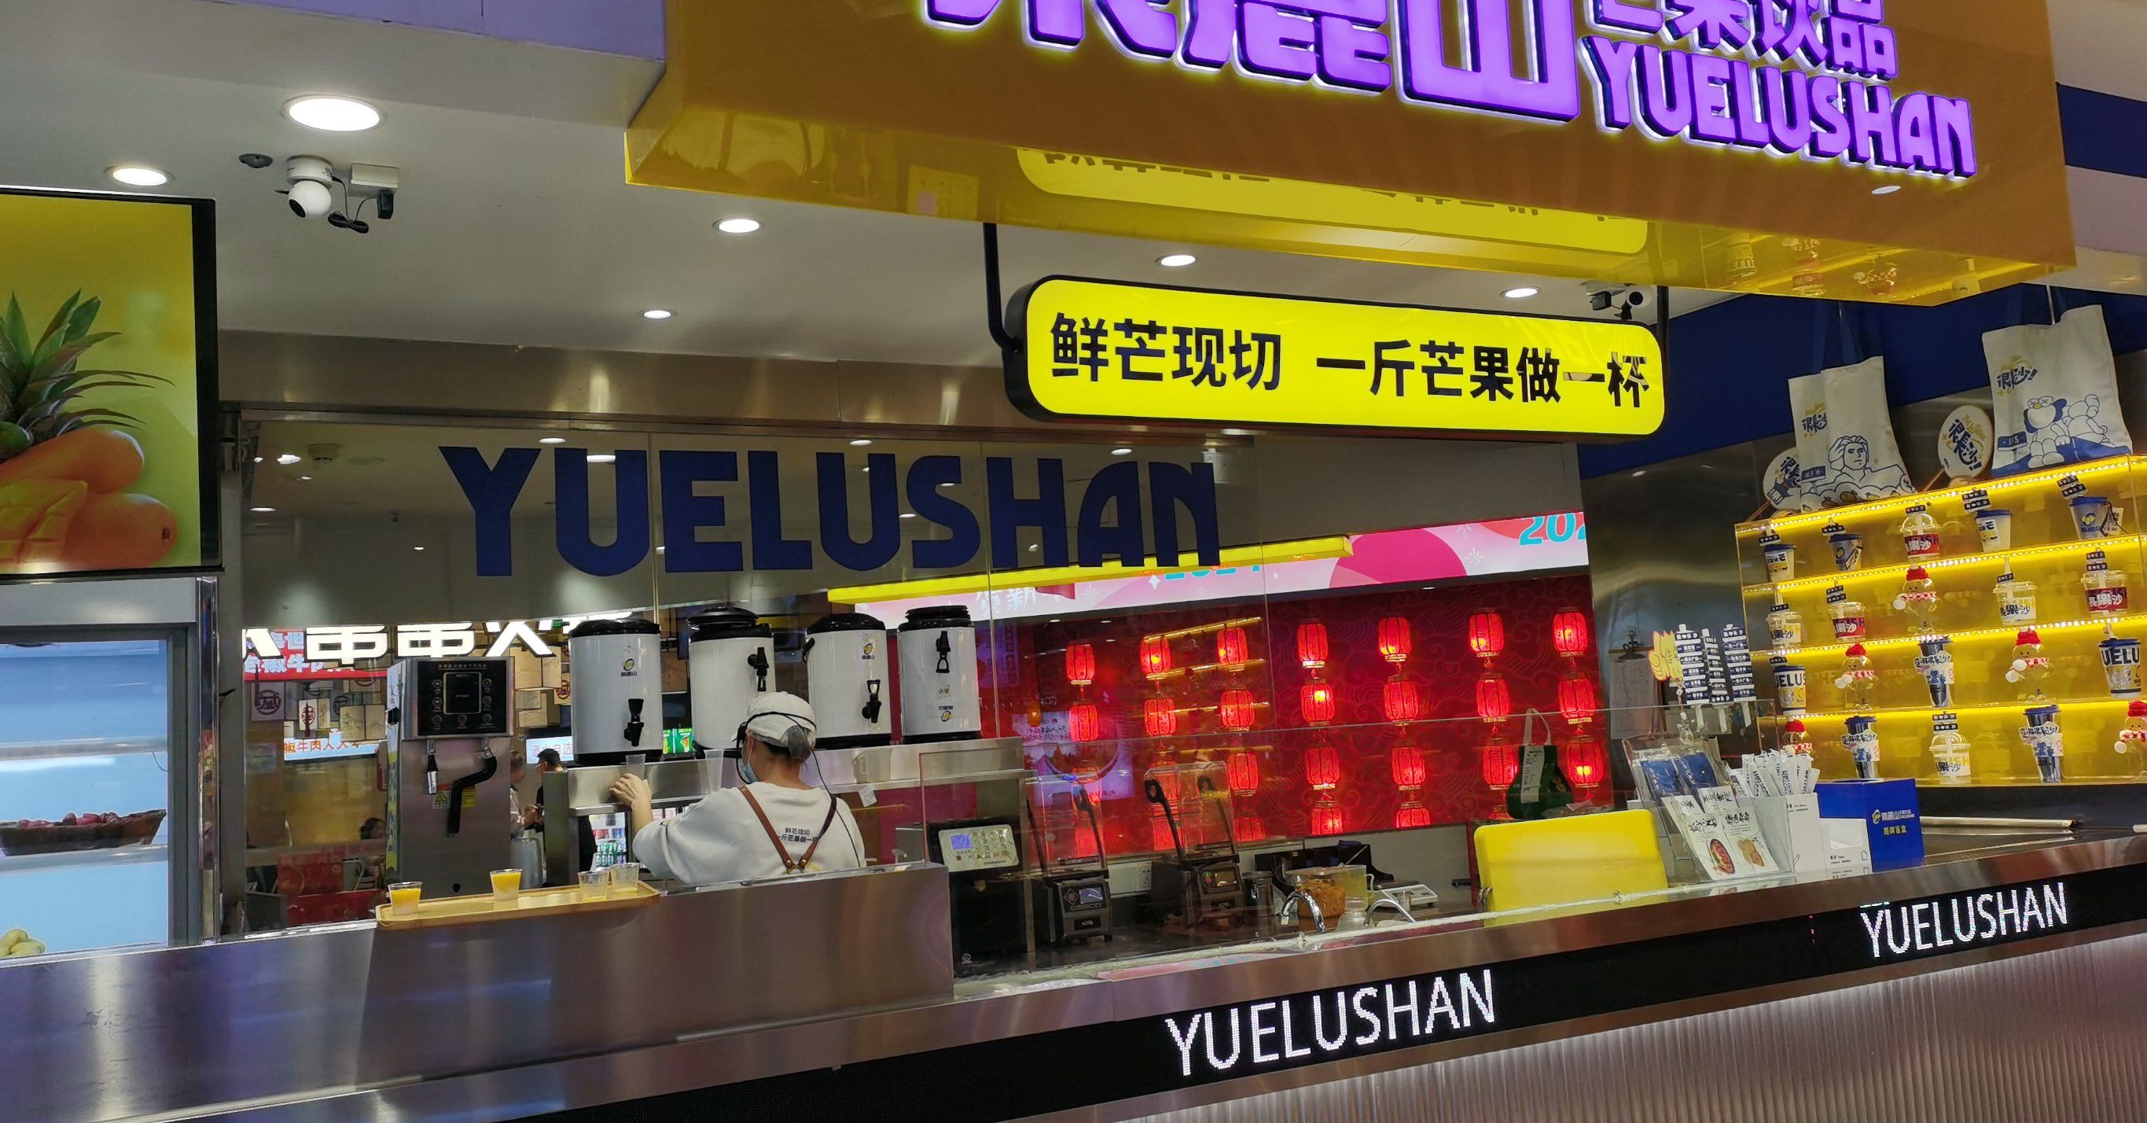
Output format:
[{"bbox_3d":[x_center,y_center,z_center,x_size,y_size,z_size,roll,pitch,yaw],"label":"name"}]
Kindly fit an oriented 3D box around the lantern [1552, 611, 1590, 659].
[{"bbox_3d":[3.027,0.443,9.800,0.210,0.290,0.210,-7,-7,29],"label":"lantern"}]

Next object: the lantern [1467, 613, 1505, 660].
[{"bbox_3d":[2.712,0.480,10.600,0.240,0.335,0.240,-6,-6,19],"label":"lantern"}]

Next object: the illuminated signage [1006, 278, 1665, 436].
[{"bbox_3d":[0.774,-0.501,4.220,2.049,0.335,0.110,-1,-7,-28],"label":"illuminated signage"}]

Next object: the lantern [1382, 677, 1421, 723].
[{"bbox_3d":[2.095,0.878,10.300,0.210,0.290,0.210,-7,-7,29],"label":"lantern"}]

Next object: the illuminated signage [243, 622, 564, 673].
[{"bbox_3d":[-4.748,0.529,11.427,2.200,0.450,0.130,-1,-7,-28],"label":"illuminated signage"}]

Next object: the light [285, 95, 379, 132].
[{"bbox_3d":[-1.538,-0.929,3.353,0.190,0.030,0.190,0,-7,-27],"label":"light"}]

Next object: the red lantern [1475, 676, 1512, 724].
[{"bbox_3d":[2.606,0.855,10.020,0.210,0.290,0.210,-7,-7,29],"label":"red lantern"}]

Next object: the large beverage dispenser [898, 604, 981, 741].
[{"bbox_3d":[-0.425,0.359,5.207,0.260,0.420,0.310,-3,-6,-12],"label":"large beverage dispenser"}]

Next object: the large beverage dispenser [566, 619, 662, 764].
[{"bbox_3d":[-1.413,0.400,5.014,0.280,0.435,0.325,0,-7,-33],"label":"large beverage dispenser"}]

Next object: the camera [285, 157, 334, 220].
[{"bbox_3d":[-1.707,-0.831,3.601,0.095,0.123,0.095,-6,-6,20],"label":"camera"}]

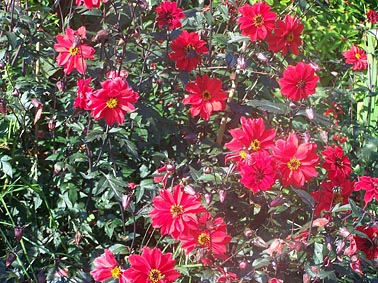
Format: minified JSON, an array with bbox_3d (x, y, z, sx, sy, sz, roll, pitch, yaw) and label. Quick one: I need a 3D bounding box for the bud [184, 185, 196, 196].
[{"bbox_3d":[0.003,0.089,2.080,0.026,0.015,0.015,40,0,12],"label":"bud"}]

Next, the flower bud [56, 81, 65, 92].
[{"bbox_3d":[-0.275,-0.118,2.450,0.017,0.026,0.017,0,16,0],"label":"flower bud"}]

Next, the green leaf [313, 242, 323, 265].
[{"bbox_3d":[0.233,0.203,2.080,0.018,0.040,0.012,0,-3,-6],"label":"green leaf"}]

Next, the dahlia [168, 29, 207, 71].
[{"bbox_3d":[-0.001,-0.189,2.400,0.084,0.087,0.035,0,-3,5],"label":"dahlia"}]

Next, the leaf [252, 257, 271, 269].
[{"bbox_3d":[0.130,0.216,2.050,0.036,0.018,0.012,-28,-23,12],"label":"leaf"}]

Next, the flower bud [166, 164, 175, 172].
[{"bbox_3d":[-0.035,0.051,2.170,0.015,0.015,0.015,0,16,0],"label":"flower bud"}]

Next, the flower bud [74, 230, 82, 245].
[{"bbox_3d":[-0.207,0.180,2.150,0.015,0.026,0.015,0,16,0],"label":"flower bud"}]

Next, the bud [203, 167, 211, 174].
[{"bbox_3d":[0.034,0.056,2.200,0.015,0.015,0.015,0,16,0],"label":"bud"}]

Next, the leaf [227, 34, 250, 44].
[{"bbox_3d":[0.113,-0.233,2.620,0.056,0.012,0.027,-12,32,-15],"label":"leaf"}]

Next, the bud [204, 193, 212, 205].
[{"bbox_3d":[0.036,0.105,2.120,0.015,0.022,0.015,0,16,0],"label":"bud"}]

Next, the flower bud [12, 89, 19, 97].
[{"bbox_3d":[-0.366,-0.103,2.420,0.013,0.016,0.013,0,14,0],"label":"flower bud"}]

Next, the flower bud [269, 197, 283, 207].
[{"bbox_3d":[0.162,0.113,2.150,0.028,0.014,0.014,-35,0,0],"label":"flower bud"}]

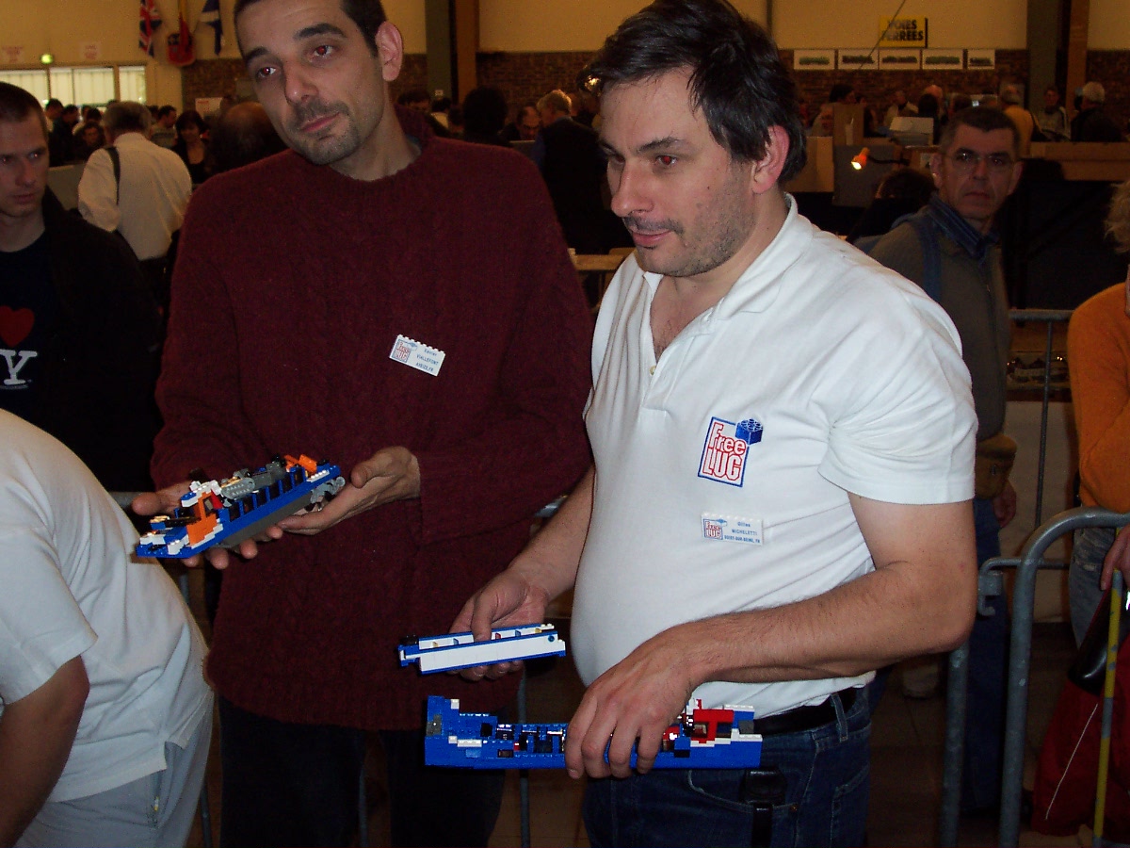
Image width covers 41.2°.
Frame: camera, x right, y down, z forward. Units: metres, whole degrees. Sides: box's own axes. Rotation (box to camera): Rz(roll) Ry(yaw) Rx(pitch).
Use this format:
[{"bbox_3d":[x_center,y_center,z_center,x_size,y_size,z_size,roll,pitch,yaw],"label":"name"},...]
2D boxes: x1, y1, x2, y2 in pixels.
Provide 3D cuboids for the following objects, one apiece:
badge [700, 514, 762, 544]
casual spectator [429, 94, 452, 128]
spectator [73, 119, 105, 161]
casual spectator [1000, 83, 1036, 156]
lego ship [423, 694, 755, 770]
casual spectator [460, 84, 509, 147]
[{"bbox_3d":[0.170,0.108,1.530,0.064,0.030,0.008,4,25,14],"label":"badge"},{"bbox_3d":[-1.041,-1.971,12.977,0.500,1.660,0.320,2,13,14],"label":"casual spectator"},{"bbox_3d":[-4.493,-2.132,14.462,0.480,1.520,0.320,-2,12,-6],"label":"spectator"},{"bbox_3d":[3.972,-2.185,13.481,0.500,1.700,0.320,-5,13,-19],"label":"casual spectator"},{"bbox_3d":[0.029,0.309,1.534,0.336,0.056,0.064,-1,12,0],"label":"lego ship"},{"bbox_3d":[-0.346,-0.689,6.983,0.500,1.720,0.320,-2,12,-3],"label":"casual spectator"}]

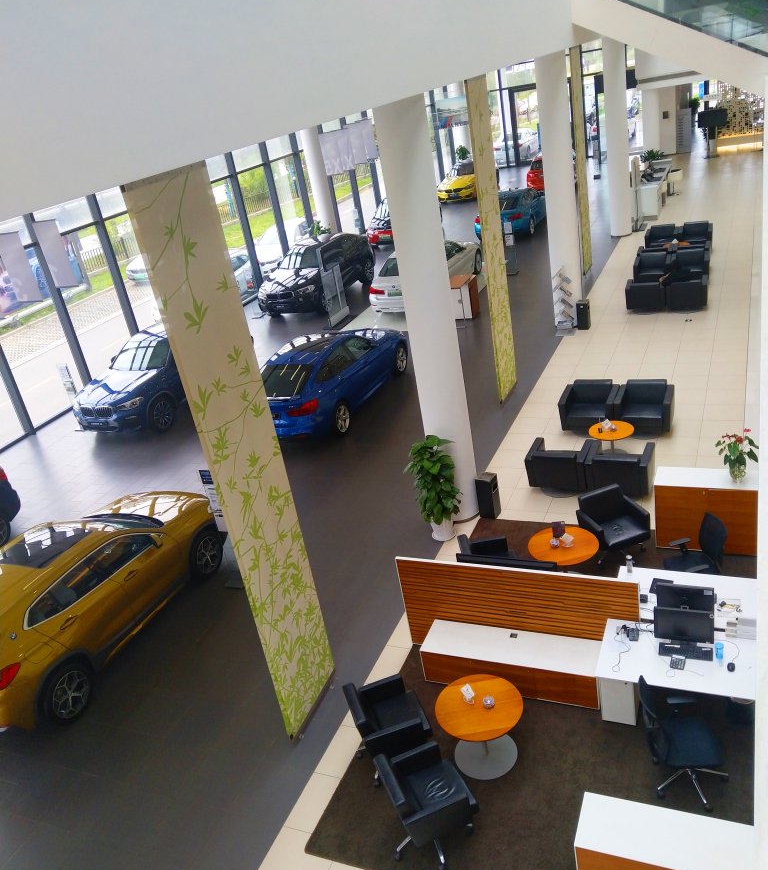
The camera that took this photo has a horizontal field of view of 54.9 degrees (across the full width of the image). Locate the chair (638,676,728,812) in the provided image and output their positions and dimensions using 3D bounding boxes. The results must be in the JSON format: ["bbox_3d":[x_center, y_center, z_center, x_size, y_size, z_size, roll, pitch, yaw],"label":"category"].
[{"bbox_3d":[2.631,2.658,6.441,0.650,0.970,0.630,-6,26,11],"label":"chair"}]

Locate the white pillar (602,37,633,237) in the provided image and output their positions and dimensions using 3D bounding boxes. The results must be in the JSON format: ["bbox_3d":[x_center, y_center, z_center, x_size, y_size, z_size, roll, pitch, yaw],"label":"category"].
[{"bbox_3d":[7.125,-8.954,22.544,0.694,5.614,0.673,2,27,25],"label":"white pillar"}]

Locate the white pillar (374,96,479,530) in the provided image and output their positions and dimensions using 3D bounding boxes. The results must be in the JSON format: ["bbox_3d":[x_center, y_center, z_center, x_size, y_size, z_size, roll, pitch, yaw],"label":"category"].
[{"bbox_3d":[0.662,-1.423,10.076,0.645,5.720,0.645,2,26,26],"label":"white pillar"}]

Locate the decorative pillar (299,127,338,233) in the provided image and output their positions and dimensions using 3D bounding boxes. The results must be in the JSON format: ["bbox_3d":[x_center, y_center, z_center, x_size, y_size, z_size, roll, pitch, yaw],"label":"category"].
[{"bbox_3d":[-2.275,-9.101,27.004,0.660,5.700,0.660,2,26,26],"label":"decorative pillar"}]

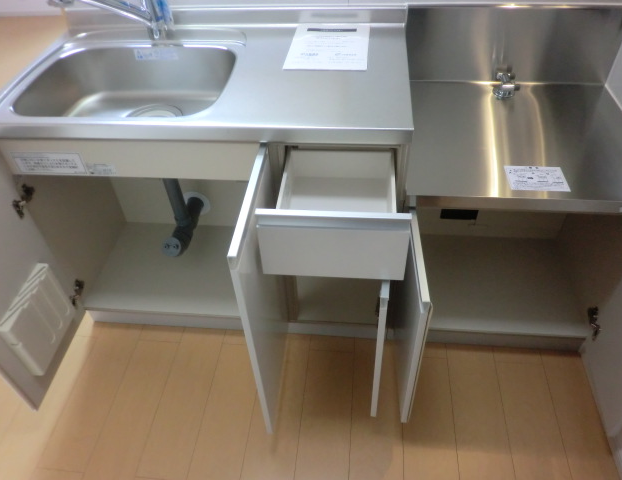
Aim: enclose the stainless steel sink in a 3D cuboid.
[{"bbox_3d":[-0.458,-0.362,1.307,0.502,0.168,0.391,2,45,6],"label":"stainless steel sink"}]

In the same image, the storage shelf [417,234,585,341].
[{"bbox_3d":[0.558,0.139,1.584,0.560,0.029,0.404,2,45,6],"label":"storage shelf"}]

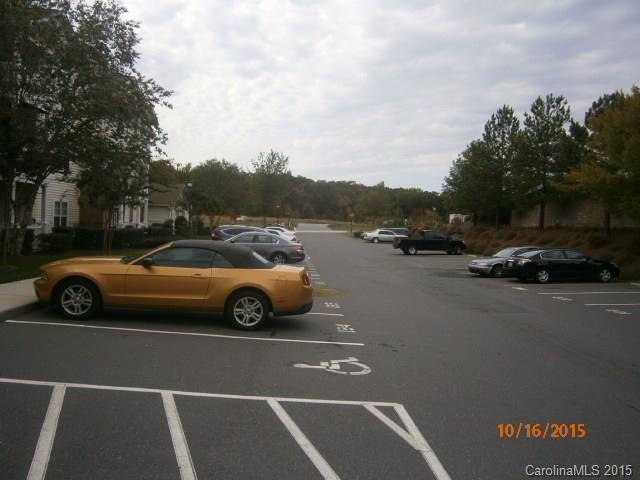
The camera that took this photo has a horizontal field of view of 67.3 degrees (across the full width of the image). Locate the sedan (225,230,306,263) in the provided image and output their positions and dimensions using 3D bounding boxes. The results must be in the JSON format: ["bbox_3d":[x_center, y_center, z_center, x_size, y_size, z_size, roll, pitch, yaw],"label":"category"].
[{"bbox_3d":[-3.050,0.355,21.100,4.800,1.470,1.830,3,1,-3],"label":"sedan"}]

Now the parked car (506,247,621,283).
[{"bbox_3d":[11.052,1.149,21.857,4.800,1.450,1.800,1,1,-2],"label":"parked car"}]

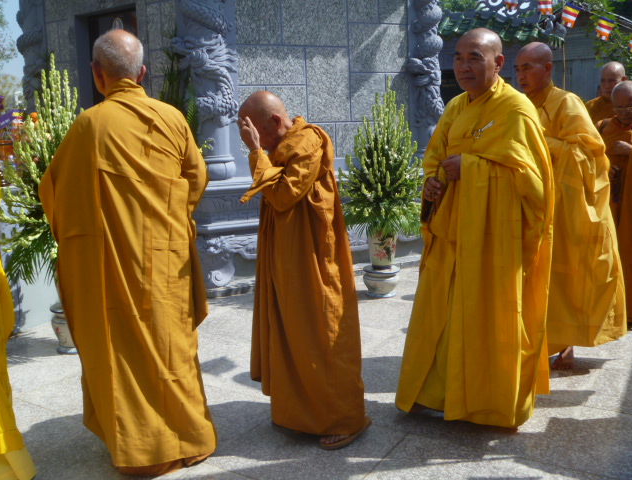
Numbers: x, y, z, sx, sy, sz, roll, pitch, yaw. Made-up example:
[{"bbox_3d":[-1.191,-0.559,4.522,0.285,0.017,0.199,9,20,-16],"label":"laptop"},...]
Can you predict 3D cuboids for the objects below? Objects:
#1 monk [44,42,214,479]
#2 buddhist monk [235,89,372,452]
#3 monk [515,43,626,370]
[{"bbox_3d":[-0.669,0.057,2.539,0.600,1.650,0.460,-1,12,2],"label":"monk"},{"bbox_3d":[-0.027,0.107,2.736,0.480,1.440,0.500,-5,12,-15],"label":"buddhist monk"},{"bbox_3d":[1.306,-0.179,3.420,0.550,1.660,0.460,9,16,42],"label":"monk"}]

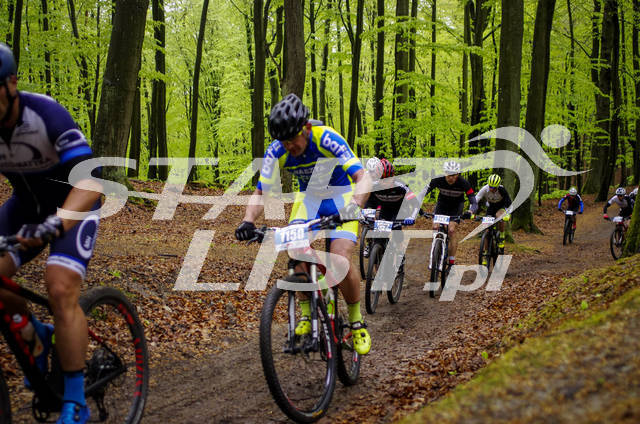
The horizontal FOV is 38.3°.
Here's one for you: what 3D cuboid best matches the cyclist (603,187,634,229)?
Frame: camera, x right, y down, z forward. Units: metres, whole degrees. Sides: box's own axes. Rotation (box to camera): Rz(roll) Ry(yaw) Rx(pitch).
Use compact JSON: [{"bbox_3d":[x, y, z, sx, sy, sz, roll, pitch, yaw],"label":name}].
[{"bbox_3d":[7.080,0.190,21.500,0.720,1.500,0.920,2,0,35],"label":"cyclist"}]

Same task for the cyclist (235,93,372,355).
[{"bbox_3d":[-0.030,0.070,5.080,0.680,1.400,0.900,2,-1,13],"label":"cyclist"}]

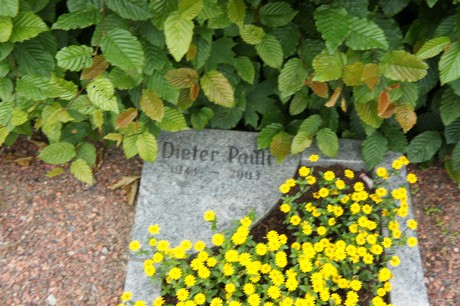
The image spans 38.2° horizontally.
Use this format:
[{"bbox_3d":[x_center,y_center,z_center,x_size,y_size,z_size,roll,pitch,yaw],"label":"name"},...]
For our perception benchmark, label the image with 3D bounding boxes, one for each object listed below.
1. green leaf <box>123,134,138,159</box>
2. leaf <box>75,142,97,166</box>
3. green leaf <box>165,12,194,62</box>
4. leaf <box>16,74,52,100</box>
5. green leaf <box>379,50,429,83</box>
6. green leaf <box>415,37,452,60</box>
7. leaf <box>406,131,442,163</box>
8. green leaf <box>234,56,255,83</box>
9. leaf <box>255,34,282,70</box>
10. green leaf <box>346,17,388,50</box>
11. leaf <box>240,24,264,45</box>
[{"bbox_3d":[-0.184,-0.012,1.250,0.036,0.010,0.052,16,83,-6],"label":"green leaf"},{"bbox_3d":[-0.274,0.004,1.260,0.037,0.015,0.055,-30,87,-9],"label":"leaf"},{"bbox_3d":[-0.090,-0.207,1.180,0.053,0.094,0.018,3,4,-4],"label":"green leaf"},{"bbox_3d":[-0.347,-0.116,1.180,0.068,0.015,0.046,9,82,-7],"label":"leaf"},{"bbox_3d":[0.310,-0.154,1.180,0.083,0.013,0.056,5,87,12],"label":"green leaf"},{"bbox_3d":[0.376,-0.193,1.225,0.071,0.018,0.037,-27,53,11],"label":"green leaf"},{"bbox_3d":[0.398,-0.013,1.360,0.086,0.018,0.053,-39,77,8],"label":"leaf"},{"bbox_3d":[0.027,-0.154,1.240,0.033,0.015,0.058,-30,84,-3],"label":"green leaf"},{"bbox_3d":[0.070,-0.183,1.200,0.045,0.015,0.071,-29,83,-2],"label":"leaf"},{"bbox_3d":[0.251,-0.216,1.210,0.084,0.058,0.020,26,8,7],"label":"green leaf"},{"bbox_3d":[0.039,-0.207,1.160,0.046,0.008,0.034,25,91,1],"label":"leaf"}]

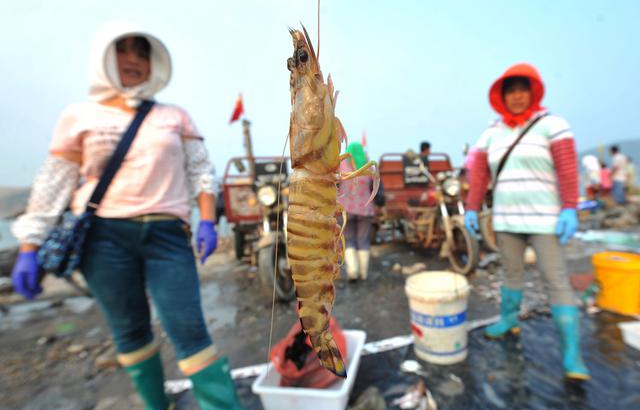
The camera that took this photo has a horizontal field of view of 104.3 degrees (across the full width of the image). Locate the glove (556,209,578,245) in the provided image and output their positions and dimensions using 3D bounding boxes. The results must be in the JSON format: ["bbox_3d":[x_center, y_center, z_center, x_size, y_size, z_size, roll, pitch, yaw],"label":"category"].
[{"bbox_3d":[1.214,0.106,1.220,0.085,0.180,0.100,-2,3,37],"label":"glove"}]

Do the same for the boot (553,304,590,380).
[{"bbox_3d":[1.210,0.645,1.205,0.110,0.290,0.240,-2,2,28],"label":"boot"}]

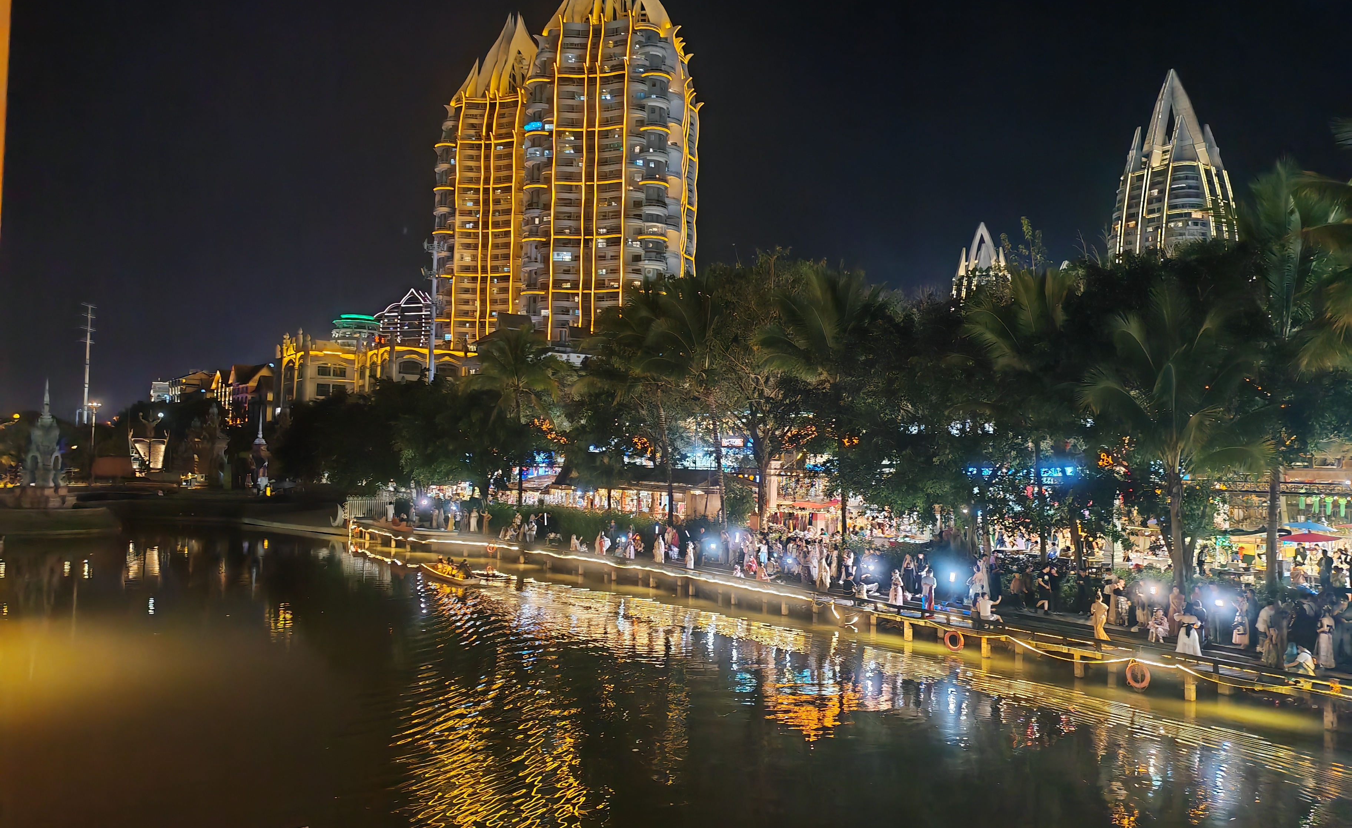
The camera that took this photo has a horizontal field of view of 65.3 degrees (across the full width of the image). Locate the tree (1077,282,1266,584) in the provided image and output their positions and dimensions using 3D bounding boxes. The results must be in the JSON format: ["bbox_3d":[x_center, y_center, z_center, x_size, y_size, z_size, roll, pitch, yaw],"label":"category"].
[{"bbox_3d":[19.404,1.532,41.000,7.000,12.042,7.000,1,-3,0],"label":"tree"}]

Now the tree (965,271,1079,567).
[{"bbox_3d":[14.565,0.441,44.000,5.000,13.270,5.000,1,-2,0],"label":"tree"}]

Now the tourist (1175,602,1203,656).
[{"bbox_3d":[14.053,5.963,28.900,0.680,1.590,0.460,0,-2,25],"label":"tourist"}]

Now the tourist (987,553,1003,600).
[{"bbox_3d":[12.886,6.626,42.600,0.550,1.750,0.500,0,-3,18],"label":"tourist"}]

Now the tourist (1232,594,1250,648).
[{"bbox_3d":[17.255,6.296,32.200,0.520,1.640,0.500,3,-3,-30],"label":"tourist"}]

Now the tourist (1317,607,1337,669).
[{"bbox_3d":[16.905,5.825,27.400,0.520,1.630,0.380,1,-2,2],"label":"tourist"}]

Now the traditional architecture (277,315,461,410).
[{"bbox_3d":[-54.702,-2.636,188.000,28.000,27.300,18.000,3,-3,-37],"label":"traditional architecture"}]

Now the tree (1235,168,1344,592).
[{"bbox_3d":[22.231,-1.099,38.500,4.700,16.270,4.700,1,-2,0],"label":"tree"}]

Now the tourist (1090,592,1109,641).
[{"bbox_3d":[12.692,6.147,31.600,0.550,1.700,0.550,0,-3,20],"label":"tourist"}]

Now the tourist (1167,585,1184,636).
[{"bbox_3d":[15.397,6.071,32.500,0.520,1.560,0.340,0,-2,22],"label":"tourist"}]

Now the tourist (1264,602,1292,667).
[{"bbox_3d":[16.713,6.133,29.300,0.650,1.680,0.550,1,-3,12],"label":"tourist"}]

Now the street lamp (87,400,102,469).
[{"bbox_3d":[-82.707,3.681,150.000,1.900,11.120,1.400,2,-2,-18],"label":"street lamp"}]

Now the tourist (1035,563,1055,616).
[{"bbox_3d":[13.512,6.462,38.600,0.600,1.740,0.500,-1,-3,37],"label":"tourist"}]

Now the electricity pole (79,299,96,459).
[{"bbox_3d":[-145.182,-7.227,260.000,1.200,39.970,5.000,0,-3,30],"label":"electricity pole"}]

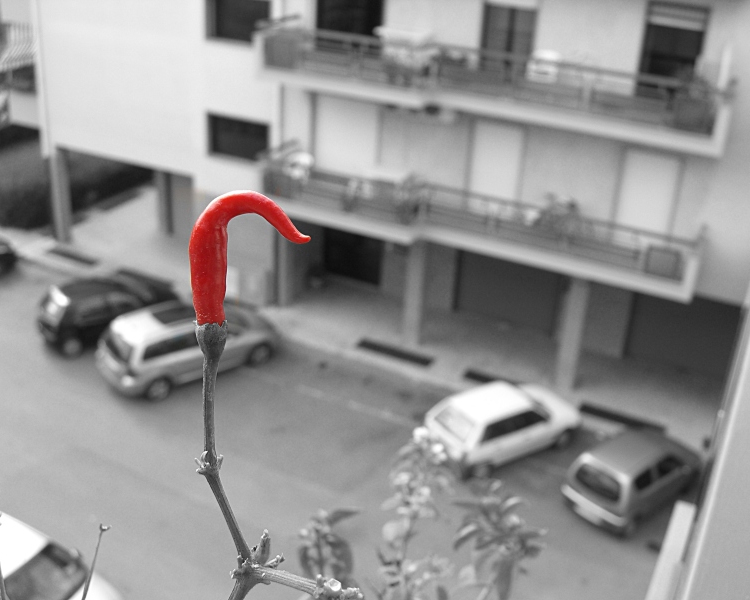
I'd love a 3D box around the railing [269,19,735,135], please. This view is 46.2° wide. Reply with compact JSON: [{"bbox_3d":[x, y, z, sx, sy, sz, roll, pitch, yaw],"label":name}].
[{"bbox_3d":[2.248,-4.936,19.011,10.450,1.050,1.550,15,27,25],"label":"railing"}]

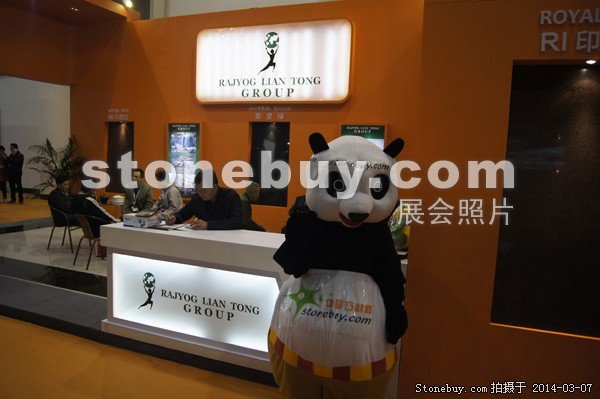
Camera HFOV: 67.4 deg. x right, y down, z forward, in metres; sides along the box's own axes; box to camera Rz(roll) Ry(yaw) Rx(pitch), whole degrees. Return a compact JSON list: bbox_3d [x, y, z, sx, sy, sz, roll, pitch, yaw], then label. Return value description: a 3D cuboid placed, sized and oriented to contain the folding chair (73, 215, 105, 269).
[{"bbox_3d":[-2.828,0.554,6.264,0.540,0.730,0.530,7,8,40],"label":"folding chair"}]

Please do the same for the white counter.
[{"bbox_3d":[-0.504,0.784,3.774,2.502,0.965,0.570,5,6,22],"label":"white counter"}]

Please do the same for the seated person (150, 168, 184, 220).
[{"bbox_3d":[-2.464,0.115,7.901,0.750,1.250,0.520,0,7,-22],"label":"seated person"}]

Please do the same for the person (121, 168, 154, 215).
[{"bbox_3d":[-2.989,0.073,8.113,0.540,1.250,0.750,4,6,16],"label":"person"}]

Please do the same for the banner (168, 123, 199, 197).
[{"bbox_3d":[-2.406,-0.793,9.181,0.730,1.530,0.060,5,7,21],"label":"banner"}]

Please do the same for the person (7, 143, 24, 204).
[{"bbox_3d":[-8.173,-0.741,12.897,0.480,1.740,0.340,5,6,24],"label":"person"}]

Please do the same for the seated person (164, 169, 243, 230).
[{"bbox_3d":[-0.878,0.480,4.243,0.630,1.460,0.620,6,7,33],"label":"seated person"}]

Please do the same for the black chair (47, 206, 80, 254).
[{"bbox_3d":[-3.666,0.429,7.155,0.530,0.730,0.540,3,6,8],"label":"black chair"}]

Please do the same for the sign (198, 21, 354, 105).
[{"bbox_3d":[-0.554,-2.504,8.385,3.180,1.420,0.140,5,6,22],"label":"sign"}]

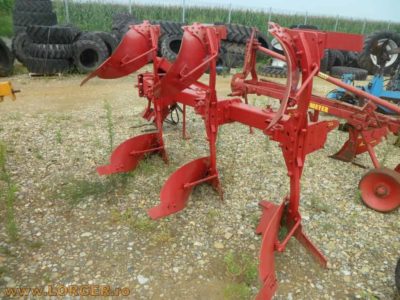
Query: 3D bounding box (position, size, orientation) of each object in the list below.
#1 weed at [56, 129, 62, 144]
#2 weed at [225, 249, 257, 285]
[{"bbox_3d":[-1.989,-0.190,4.421,0.072,0.223,0.068,1,20,0],"label":"weed"},{"bbox_3d":[0.269,0.772,2.028,0.219,0.167,0.208,1,20,0],"label":"weed"}]

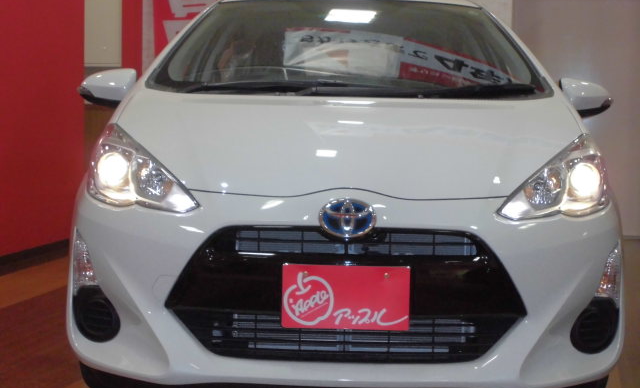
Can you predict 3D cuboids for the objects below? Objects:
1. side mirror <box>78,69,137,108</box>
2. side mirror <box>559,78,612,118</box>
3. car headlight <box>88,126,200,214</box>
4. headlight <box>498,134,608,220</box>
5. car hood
[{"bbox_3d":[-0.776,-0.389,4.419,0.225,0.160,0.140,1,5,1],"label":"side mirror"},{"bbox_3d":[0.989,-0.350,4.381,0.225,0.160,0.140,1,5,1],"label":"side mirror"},{"bbox_3d":[-0.497,-0.084,3.405,0.390,0.240,0.540,1,5,1],"label":"car headlight"},{"bbox_3d":[0.663,-0.058,3.380,0.390,0.240,0.540,1,5,1],"label":"headlight"},{"bbox_3d":[0.090,-0.175,3.604,1.470,0.300,1.080,1,5,1],"label":"car hood"}]

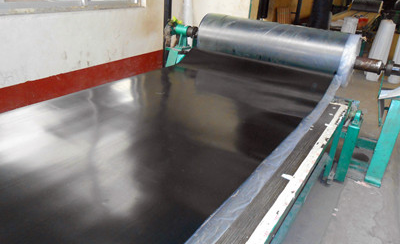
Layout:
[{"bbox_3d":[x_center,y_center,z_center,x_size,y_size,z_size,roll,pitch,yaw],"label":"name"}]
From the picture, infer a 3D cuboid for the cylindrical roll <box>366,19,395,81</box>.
[{"bbox_3d":[3.180,-1.260,5.300,0.265,0.990,0.265,3,24,0],"label":"cylindrical roll"}]

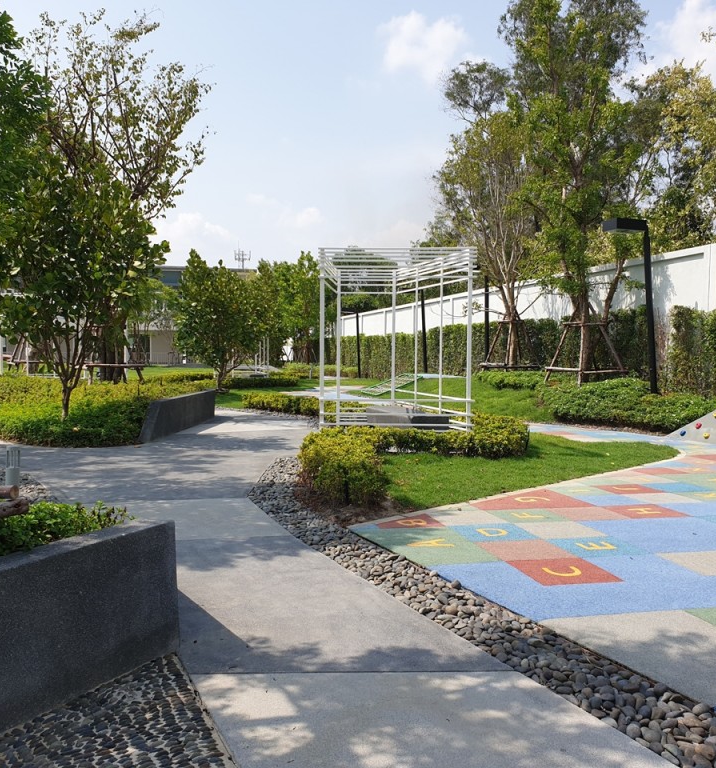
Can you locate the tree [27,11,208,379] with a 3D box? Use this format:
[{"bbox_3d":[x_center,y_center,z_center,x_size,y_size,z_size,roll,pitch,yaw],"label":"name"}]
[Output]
[{"bbox_3d":[-6.348,-4.896,20.300,4.700,9.700,4.500,0,2,0],"label":"tree"}]

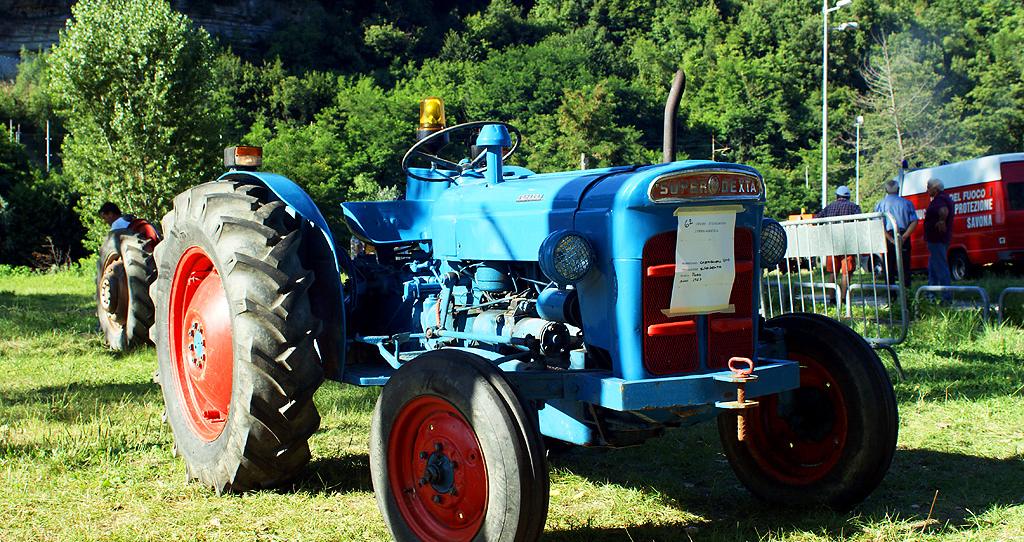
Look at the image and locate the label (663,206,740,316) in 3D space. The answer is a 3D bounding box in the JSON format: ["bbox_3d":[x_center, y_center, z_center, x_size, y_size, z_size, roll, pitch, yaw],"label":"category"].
[{"bbox_3d":[0.563,-0.025,4.314,0.225,0.305,0.020,-4,15,-31],"label":"label"}]

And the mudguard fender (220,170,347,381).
[{"bbox_3d":[-1.021,0.002,5.916,0.200,0.820,1.330,-4,3,-31],"label":"mudguard fender"}]

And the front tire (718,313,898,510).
[{"bbox_3d":[0.989,0.489,4.998,0.165,0.700,0.700,-4,3,-42],"label":"front tire"}]

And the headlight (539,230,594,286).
[{"bbox_3d":[0.154,-0.035,4.291,0.155,0.155,0.110,-4,3,-31],"label":"headlight"}]

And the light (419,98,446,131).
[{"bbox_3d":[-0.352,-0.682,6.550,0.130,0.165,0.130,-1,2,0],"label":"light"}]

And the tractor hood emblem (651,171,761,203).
[{"bbox_3d":[0.574,-0.251,4.280,0.430,0.095,0.045,-4,3,-31],"label":"tractor hood emblem"}]

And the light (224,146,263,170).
[{"bbox_3d":[-1.064,-0.452,5.881,0.120,0.090,0.100,-4,3,-31],"label":"light"}]

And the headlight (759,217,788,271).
[{"bbox_3d":[0.783,-0.084,4.669,0.155,0.155,0.110,-4,3,-31],"label":"headlight"}]

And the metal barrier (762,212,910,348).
[{"bbox_3d":[2.204,0.175,10.369,0.500,1.080,2.000,-5,1,-16],"label":"metal barrier"}]

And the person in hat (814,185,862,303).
[{"bbox_3d":[4.681,-0.380,21.200,0.600,1.720,0.400,-1,2,-9],"label":"person in hat"}]

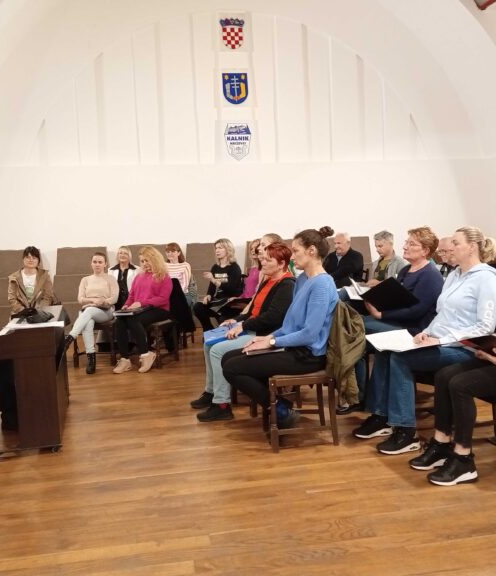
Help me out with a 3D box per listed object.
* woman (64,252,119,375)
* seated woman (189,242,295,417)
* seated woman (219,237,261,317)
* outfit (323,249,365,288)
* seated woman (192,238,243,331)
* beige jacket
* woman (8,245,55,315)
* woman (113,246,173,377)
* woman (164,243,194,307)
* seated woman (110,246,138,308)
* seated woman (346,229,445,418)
[{"bbox_3d":[-1.700,0.254,6.896,0.560,1.250,0.850,-3,4,0],"label":"woman"},{"bbox_3d":[-0.057,0.302,4.772,0.800,1.270,0.520,-4,5,-13],"label":"seated woman"},{"bbox_3d":[-0.003,0.150,6.804,0.820,1.320,0.520,-6,5,-41],"label":"seated woman"},{"bbox_3d":[1.011,-0.116,6.557,0.520,0.620,0.420,0,5,32],"label":"outfit"},{"bbox_3d":[-0.364,0.143,6.993,0.800,1.340,0.520,-6,5,-44],"label":"seated woman"},{"bbox_3d":[-2.437,0.121,7.056,0.540,0.660,0.380,-4,4,-14],"label":"beige jacket"},{"bbox_3d":[-2.392,0.232,6.943,0.540,1.350,0.780,-4,4,-14],"label":"woman"},{"bbox_3d":[-1.121,0.221,6.785,0.550,1.280,0.850,0,4,33],"label":"woman"},{"bbox_3d":[-0.916,0.100,8.121,0.520,1.330,0.800,-2,4,9],"label":"woman"},{"bbox_3d":[-1.474,0.144,7.483,0.500,1.270,0.720,-3,5,-12],"label":"seated woman"},{"bbox_3d":[1.047,0.234,4.642,0.820,1.330,0.530,-4,5,-13],"label":"seated woman"}]

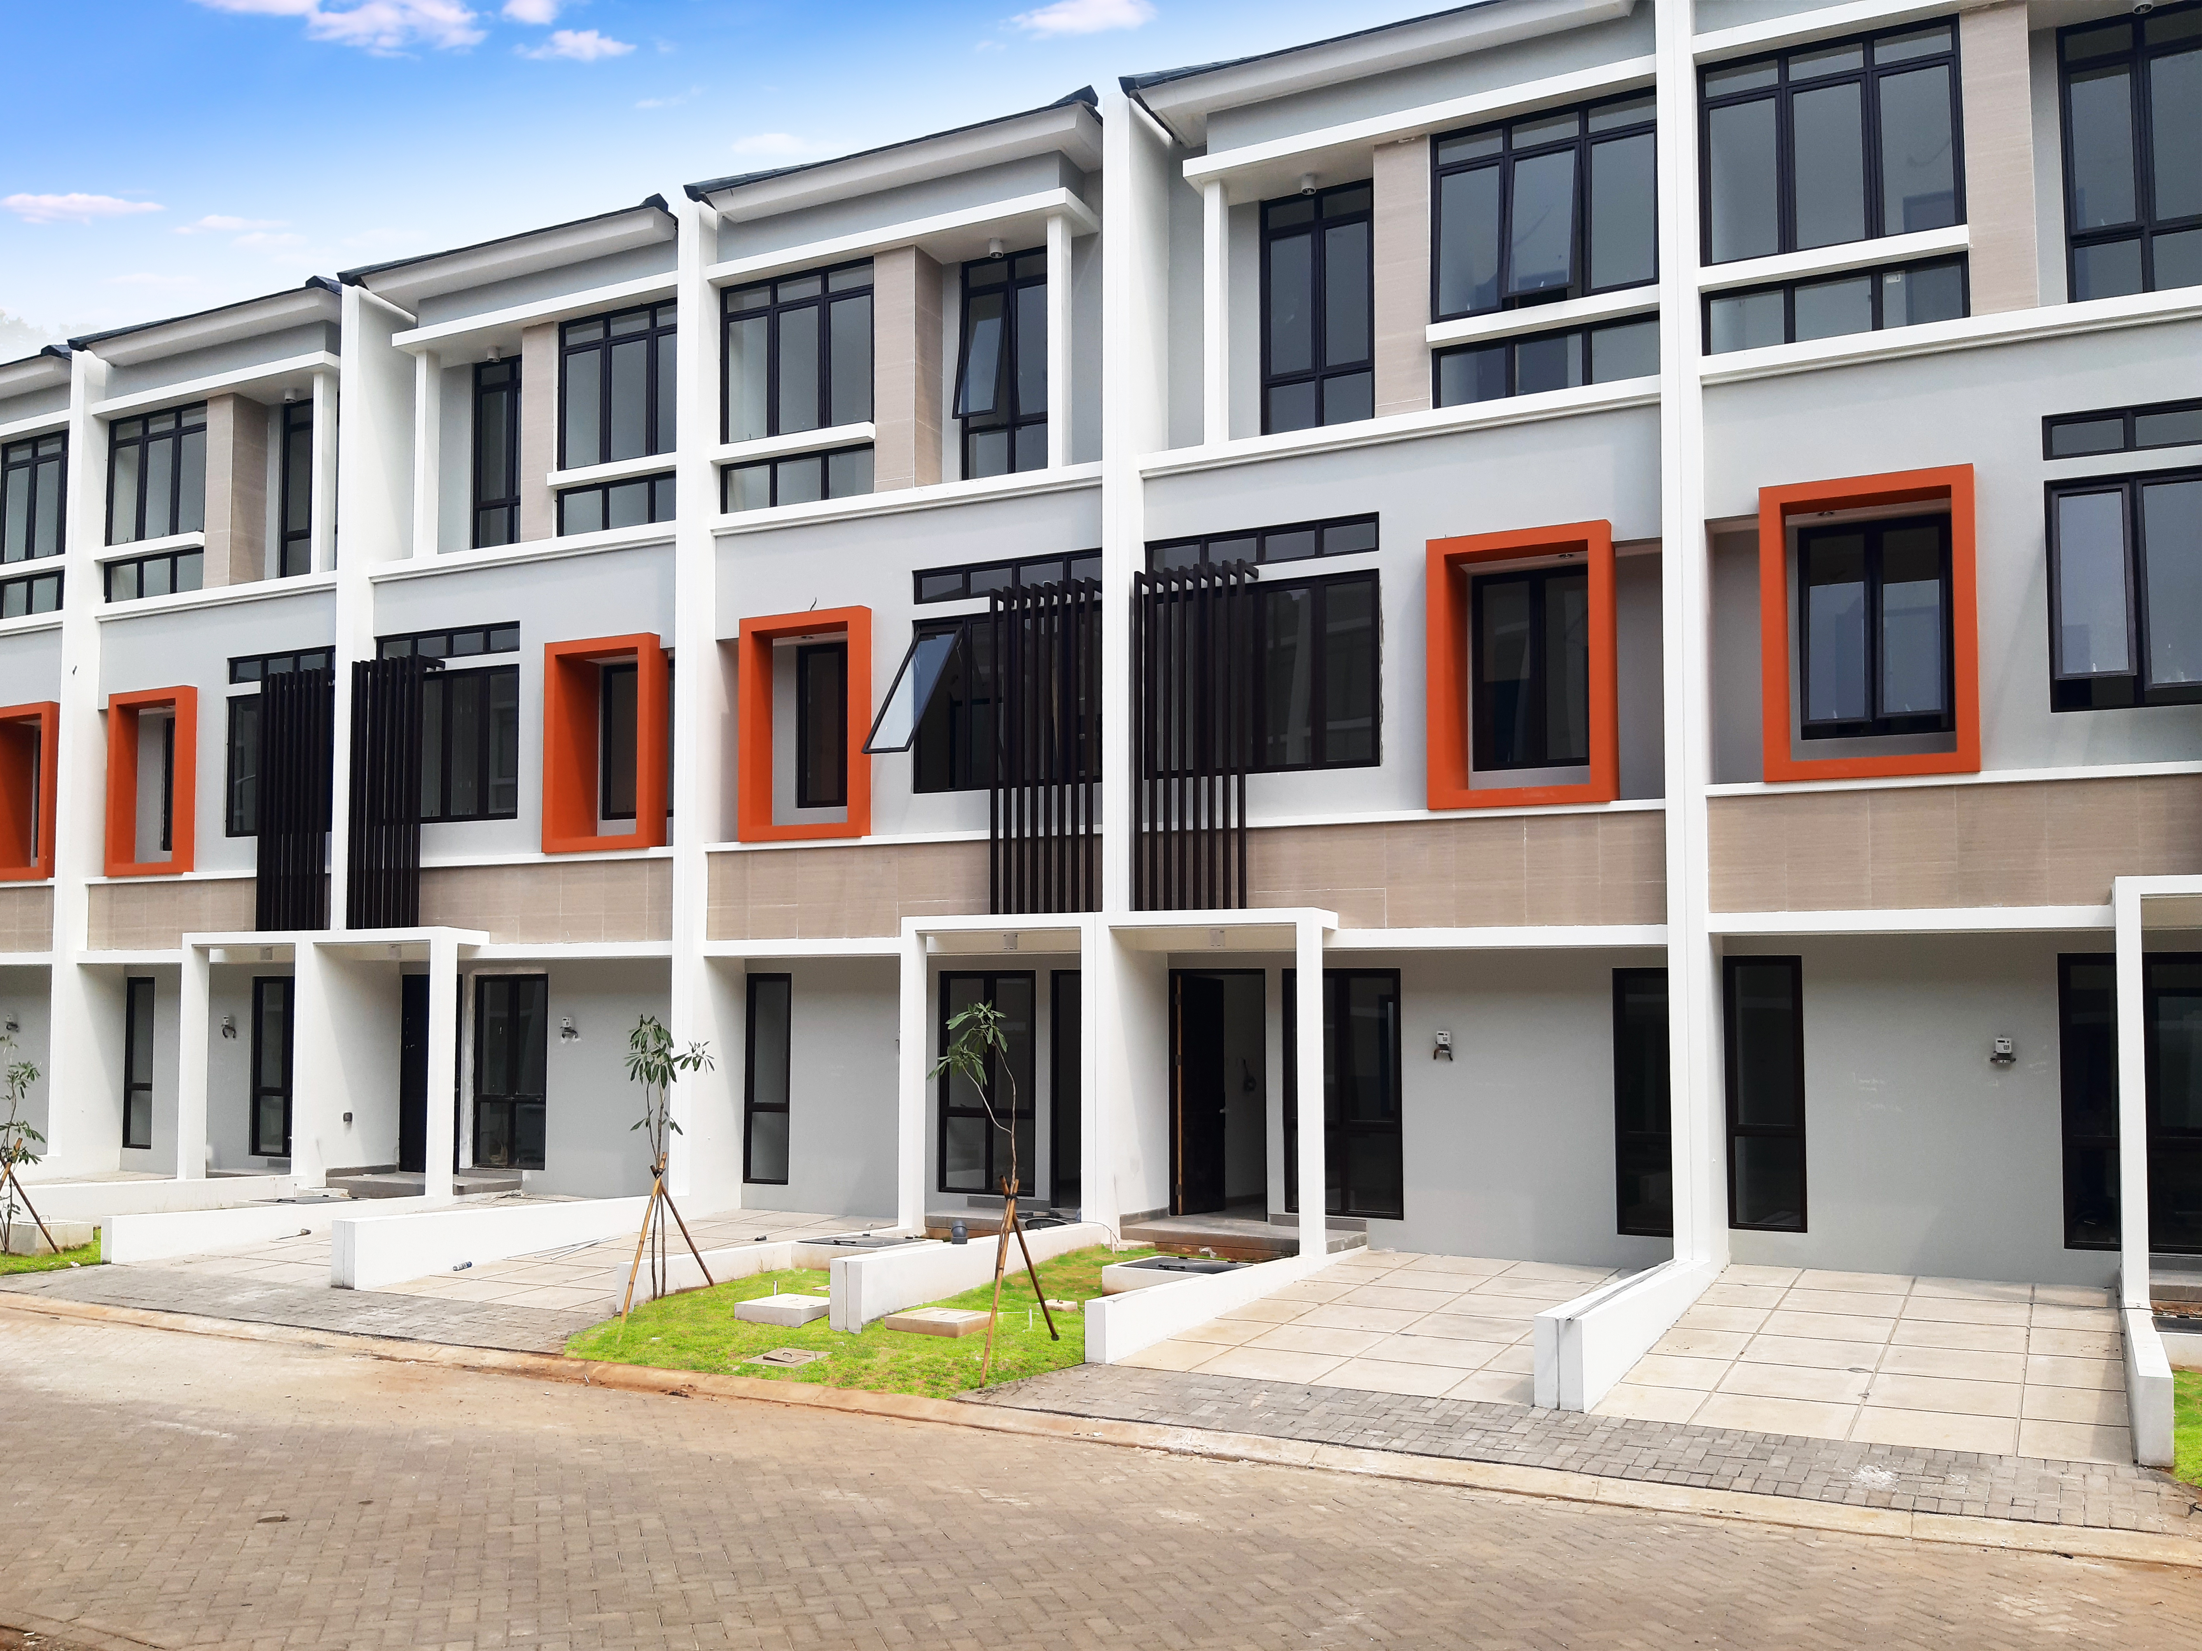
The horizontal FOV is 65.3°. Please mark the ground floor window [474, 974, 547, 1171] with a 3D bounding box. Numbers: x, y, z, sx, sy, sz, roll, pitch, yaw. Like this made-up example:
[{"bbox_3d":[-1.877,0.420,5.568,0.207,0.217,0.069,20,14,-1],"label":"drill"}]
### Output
[{"bbox_3d":[-6.705,2.804,19.483,1.089,2.181,0.118,-2,-4,26],"label":"ground floor window"}]

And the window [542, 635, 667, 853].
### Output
[{"bbox_3d":[-5.410,-0.882,18.866,1.460,2.330,0.420,-2,-3,25],"label":"window"}]

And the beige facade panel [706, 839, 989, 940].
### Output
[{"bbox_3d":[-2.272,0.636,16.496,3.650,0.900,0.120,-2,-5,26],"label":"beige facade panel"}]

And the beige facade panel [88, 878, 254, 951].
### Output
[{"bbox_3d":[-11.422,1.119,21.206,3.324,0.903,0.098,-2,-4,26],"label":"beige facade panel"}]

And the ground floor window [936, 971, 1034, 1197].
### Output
[{"bbox_3d":[-1.103,2.488,16.560,1.070,2.140,0.100,-2,-5,26],"label":"ground floor window"}]

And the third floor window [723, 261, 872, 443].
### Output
[{"bbox_3d":[-3.051,-4.762,17.258,1.800,1.580,0.100,-2,-5,26],"label":"third floor window"}]

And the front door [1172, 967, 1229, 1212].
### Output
[{"bbox_3d":[0.981,2.528,16.440,0.049,2.229,0.902,-2,-4,33],"label":"front door"}]

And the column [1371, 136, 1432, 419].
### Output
[{"bbox_3d":[2.762,-4.857,15.439,0.490,2.470,0.500,-2,-3,25],"label":"column"}]

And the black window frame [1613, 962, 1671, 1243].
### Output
[{"bbox_3d":[4.548,2.310,14.180,0.577,2.203,0.118,-2,-4,26],"label":"black window frame"}]

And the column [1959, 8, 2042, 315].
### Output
[{"bbox_3d":[7.015,-5.121,13.450,0.470,2.400,0.500,-2,-3,25],"label":"column"}]

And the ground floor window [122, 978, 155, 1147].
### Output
[{"bbox_3d":[-12.688,3.130,22.690,0.550,2.250,0.100,-2,-3,25],"label":"ground floor window"}]

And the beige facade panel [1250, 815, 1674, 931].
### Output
[{"bbox_3d":[2.842,0.415,14.839,3.910,0.950,0.100,-2,-3,25],"label":"beige facade panel"}]

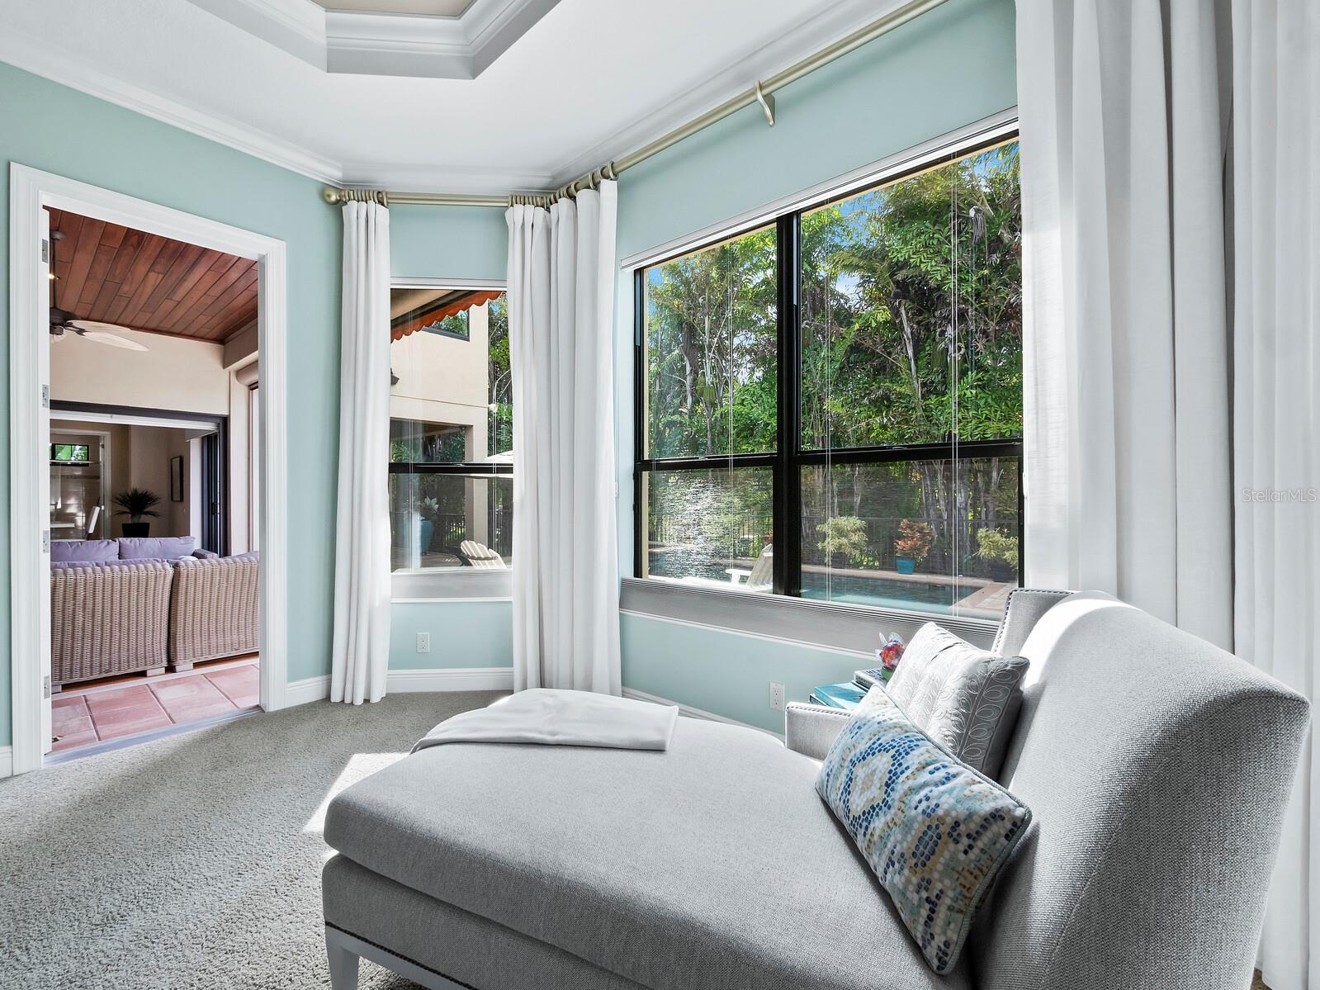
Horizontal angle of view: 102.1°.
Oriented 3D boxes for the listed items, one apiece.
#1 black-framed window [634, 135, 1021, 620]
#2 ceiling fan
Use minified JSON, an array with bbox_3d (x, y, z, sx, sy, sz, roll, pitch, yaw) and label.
[{"bbox_3d":[0.581,-0.370,2.391,1.872,1.740,0.140,0,0,39],"label":"black-framed window"},{"bbox_3d":[-5.635,-1.944,4.976,1.380,1.056,1.380,0,0,39],"label":"ceiling fan"}]

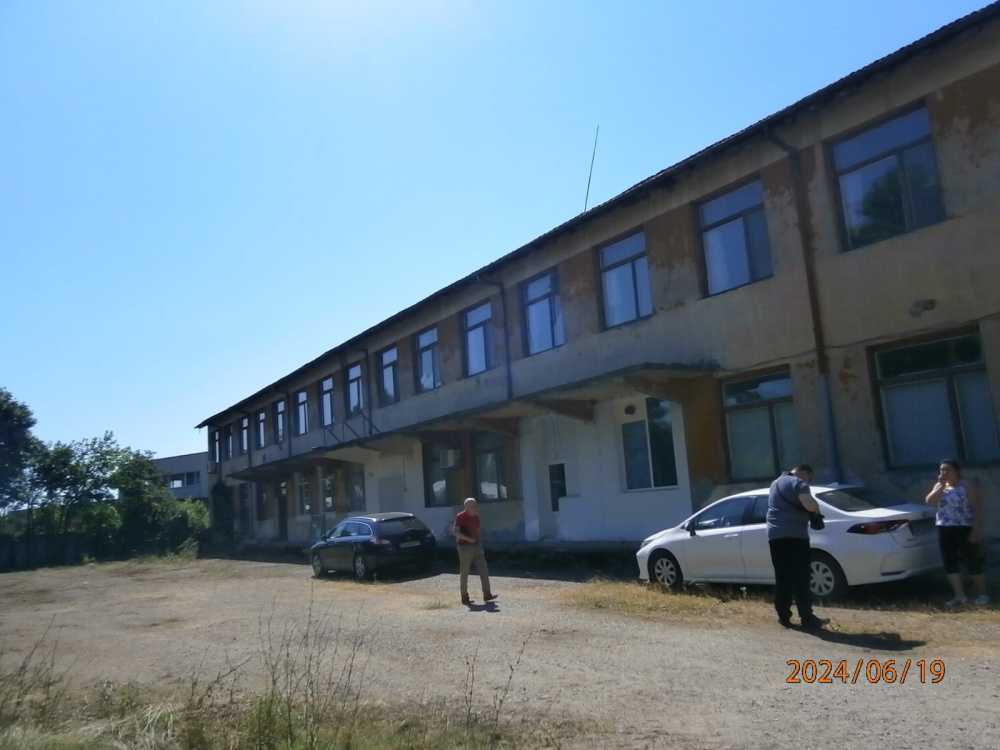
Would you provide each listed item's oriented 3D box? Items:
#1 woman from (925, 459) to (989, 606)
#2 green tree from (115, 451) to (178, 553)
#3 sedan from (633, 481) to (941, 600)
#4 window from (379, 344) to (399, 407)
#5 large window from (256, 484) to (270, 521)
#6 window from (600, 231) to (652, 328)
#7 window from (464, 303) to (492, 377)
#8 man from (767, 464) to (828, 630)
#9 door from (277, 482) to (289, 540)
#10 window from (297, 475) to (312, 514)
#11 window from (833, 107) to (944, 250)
[{"bbox_3d":[5.434,1.841,8.942,0.560,1.665,0.480,-11,-12,36],"label":"woman"},{"bbox_3d":[-20.473,7.384,43.500,3.800,6.000,3.800,5,-13,-34],"label":"green tree"},{"bbox_3d":[4.056,2.497,11.340,1.800,1.450,4.630,3,-12,-35],"label":"sedan"},{"bbox_3d":[-3.967,0.037,26.612,0.130,1.840,1.480,3,-12,-34],"label":"window"},{"bbox_3d":[-11.977,6.466,38.021,0.130,1.700,1.700,3,-12,-34],"label":"large window"},{"bbox_3d":[2.787,-2.121,16.762,0.130,1.840,1.480,3,-12,-34],"label":"window"},{"bbox_3d":[-0.686,-1.082,23.900,0.160,2.230,1.600,5,-13,-34],"label":"window"},{"bbox_3d":[3.205,1.824,8.093,0.560,1.702,0.520,0,-10,-18],"label":"man"},{"bbox_3d":[-10.999,6.929,38.312,0.150,2.970,1.670,5,-13,-34],"label":"door"},{"bbox_3d":[-8.642,5.333,33.162,0.130,1.650,1.600,3,-12,-34],"label":"window"},{"bbox_3d":[6.748,-3.366,13.064,0.160,2.060,1.700,5,-13,-34],"label":"window"}]

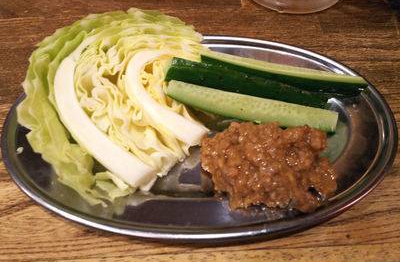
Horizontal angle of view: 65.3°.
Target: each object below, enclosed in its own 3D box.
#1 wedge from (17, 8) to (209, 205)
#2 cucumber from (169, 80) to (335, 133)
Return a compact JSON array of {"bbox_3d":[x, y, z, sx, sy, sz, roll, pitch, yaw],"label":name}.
[{"bbox_3d":[-0.044,-0.024,0.173,0.100,0.052,0.096,37,59,27],"label":"wedge"},{"bbox_3d":[0.029,-0.016,0.191,0.101,0.015,0.016,12,51,10],"label":"cucumber"}]

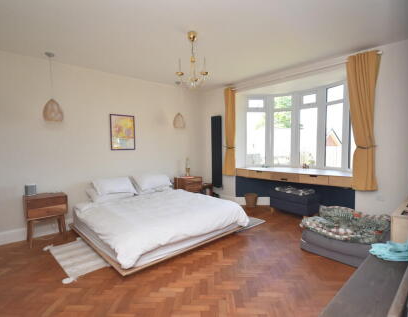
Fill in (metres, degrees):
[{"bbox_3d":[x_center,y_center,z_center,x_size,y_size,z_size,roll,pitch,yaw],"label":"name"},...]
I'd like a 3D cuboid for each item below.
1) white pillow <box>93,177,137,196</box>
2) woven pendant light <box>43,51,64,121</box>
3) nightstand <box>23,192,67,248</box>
[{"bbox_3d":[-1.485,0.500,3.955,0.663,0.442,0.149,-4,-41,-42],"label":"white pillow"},{"bbox_3d":[-2.140,-0.996,3.345,0.251,0.945,0.251,-4,4,-42],"label":"woven pendant light"},{"bbox_3d":[-2.240,0.844,3.374,0.468,0.654,0.435,-4,4,-42],"label":"nightstand"}]

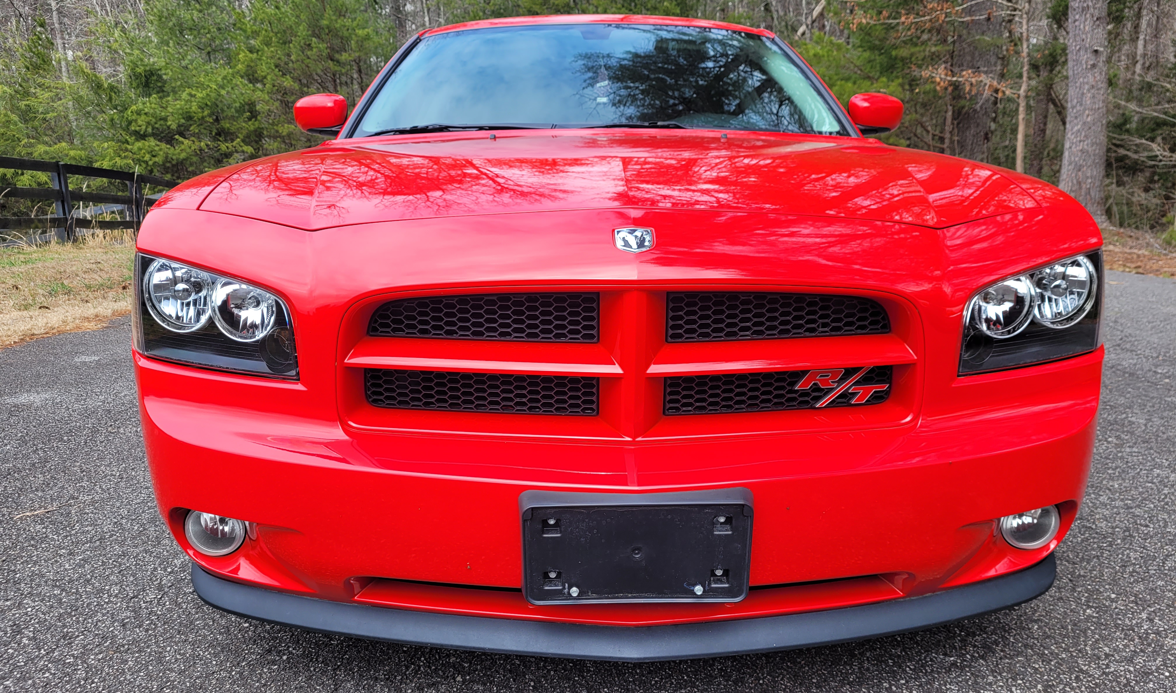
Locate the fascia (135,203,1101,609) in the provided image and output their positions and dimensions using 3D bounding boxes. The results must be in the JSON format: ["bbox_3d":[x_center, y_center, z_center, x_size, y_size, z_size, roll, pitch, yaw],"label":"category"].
[{"bbox_3d":[0.061,0.084,1.496,1.830,0.610,0.560,0,11,-1],"label":"fascia"}]

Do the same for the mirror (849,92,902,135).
[{"bbox_3d":[1.008,-0.817,3.090,0.220,0.155,0.160,0,11,-1],"label":"mirror"}]

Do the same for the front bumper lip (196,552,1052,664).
[{"bbox_3d":[0.062,0.390,1.466,1.530,0.090,0.390,0,11,-1],"label":"front bumper lip"}]

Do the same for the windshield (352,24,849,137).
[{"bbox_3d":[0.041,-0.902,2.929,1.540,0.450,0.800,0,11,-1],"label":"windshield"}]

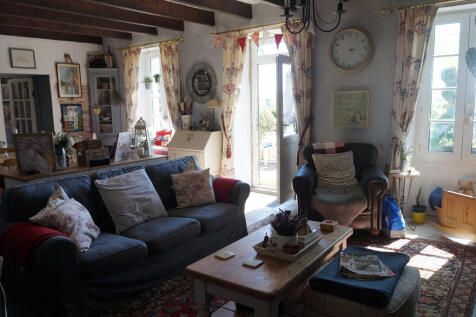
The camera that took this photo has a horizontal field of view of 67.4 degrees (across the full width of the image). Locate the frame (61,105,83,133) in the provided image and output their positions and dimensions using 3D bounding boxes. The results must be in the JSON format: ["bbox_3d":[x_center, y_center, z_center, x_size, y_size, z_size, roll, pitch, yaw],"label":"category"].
[{"bbox_3d":[-3.143,-0.760,6.771,0.025,0.508,0.385,6,13,36],"label":"frame"}]

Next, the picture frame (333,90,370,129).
[{"bbox_3d":[1.397,-0.602,4.396,0.430,0.440,0.030,5,12,34],"label":"picture frame"}]

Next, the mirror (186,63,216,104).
[{"bbox_3d":[-0.566,-1.175,5.608,0.620,0.645,0.040,5,12,34],"label":"mirror"}]

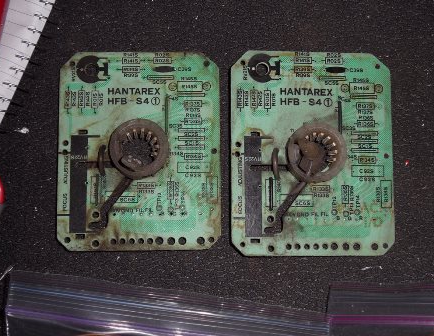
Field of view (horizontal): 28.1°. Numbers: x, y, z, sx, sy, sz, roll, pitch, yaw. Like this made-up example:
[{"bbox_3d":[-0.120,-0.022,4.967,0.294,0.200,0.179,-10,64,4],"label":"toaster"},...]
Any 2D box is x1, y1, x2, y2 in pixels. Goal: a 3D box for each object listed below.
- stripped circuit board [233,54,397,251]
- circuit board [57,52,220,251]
[{"bbox_3d":[0.053,-0.009,0.472,0.091,0.016,0.113,1,83,-7],"label":"stripped circuit board"},{"bbox_3d":[-0.044,-0.011,0.483,0.091,0.016,0.113,0,81,-2],"label":"circuit board"}]

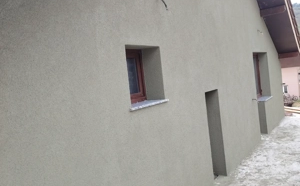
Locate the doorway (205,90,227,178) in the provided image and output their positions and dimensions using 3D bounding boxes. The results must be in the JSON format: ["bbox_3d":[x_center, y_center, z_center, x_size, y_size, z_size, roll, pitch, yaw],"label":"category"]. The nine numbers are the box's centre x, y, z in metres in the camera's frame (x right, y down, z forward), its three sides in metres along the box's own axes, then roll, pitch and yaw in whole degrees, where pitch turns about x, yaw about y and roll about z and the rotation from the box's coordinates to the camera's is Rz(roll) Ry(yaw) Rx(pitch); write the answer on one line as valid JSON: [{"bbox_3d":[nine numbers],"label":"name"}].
[{"bbox_3d":[0.925,0.669,4.353,0.250,1.404,0.511,-5,3,35],"label":"doorway"}]

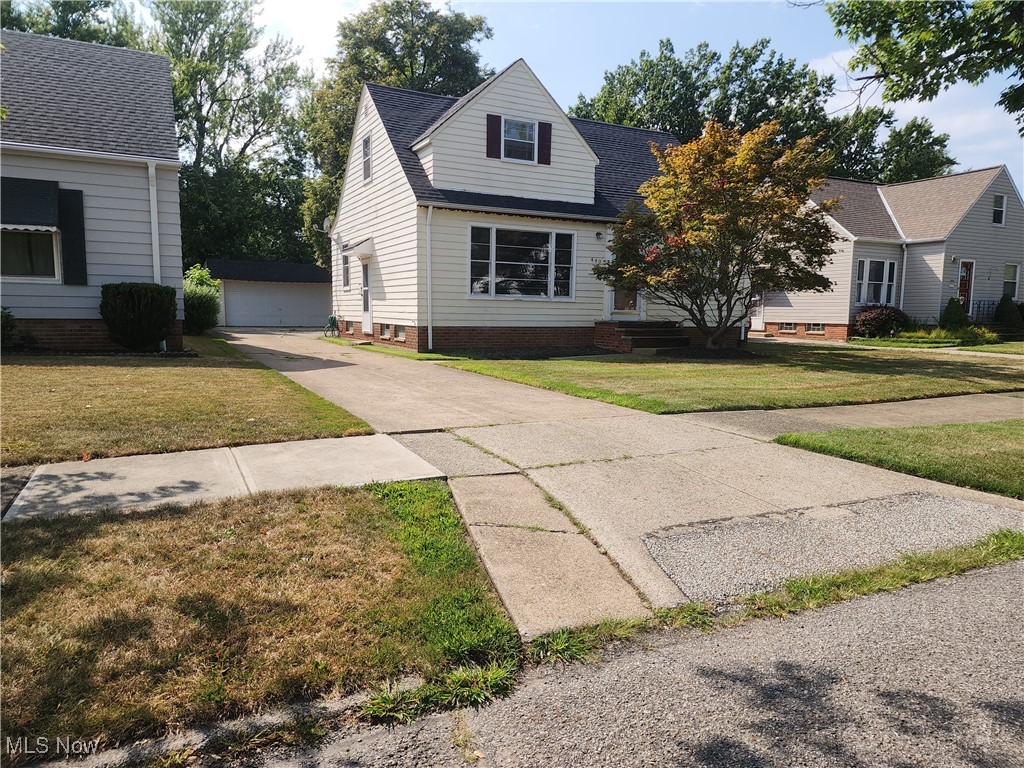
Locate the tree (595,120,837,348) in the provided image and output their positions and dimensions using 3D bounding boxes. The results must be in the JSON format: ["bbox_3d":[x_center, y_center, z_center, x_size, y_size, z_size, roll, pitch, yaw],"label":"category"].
[{"bbox_3d":[5.055,-3.664,16.900,5.900,5.750,5.700,-2,7,-27],"label":"tree"}]

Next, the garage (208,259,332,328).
[{"bbox_3d":[-12.720,-4.763,35.861,6.200,3.277,6.650,-2,7,-27],"label":"garage"}]

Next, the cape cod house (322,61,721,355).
[{"bbox_3d":[0.673,-4.843,21.011,10.569,7.126,9.260,-2,7,-27],"label":"cape cod house"}]

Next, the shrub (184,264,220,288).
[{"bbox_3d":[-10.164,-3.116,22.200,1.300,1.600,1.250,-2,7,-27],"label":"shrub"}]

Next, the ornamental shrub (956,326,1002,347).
[{"bbox_3d":[14.261,-1.467,20.800,1.300,0.620,1.100,-2,7,-27],"label":"ornamental shrub"}]

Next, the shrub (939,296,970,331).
[{"bbox_3d":[14.275,-2.134,22.000,1.020,1.360,1.020,-2,7,-27],"label":"shrub"}]

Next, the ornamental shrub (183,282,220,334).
[{"bbox_3d":[-9.876,-2.375,21.400,1.420,1.650,1.400,-2,7,-27],"label":"ornamental shrub"}]

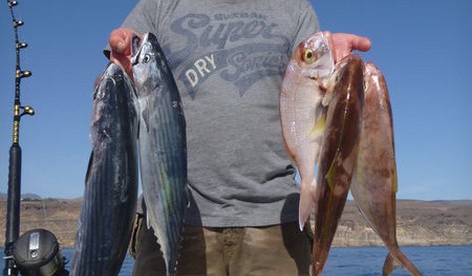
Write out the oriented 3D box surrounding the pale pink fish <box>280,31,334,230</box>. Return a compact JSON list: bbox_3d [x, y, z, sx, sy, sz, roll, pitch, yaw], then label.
[{"bbox_3d":[0.132,-0.019,0.903,0.108,0.360,0.055,5,-9,-4],"label":"pale pink fish"}]

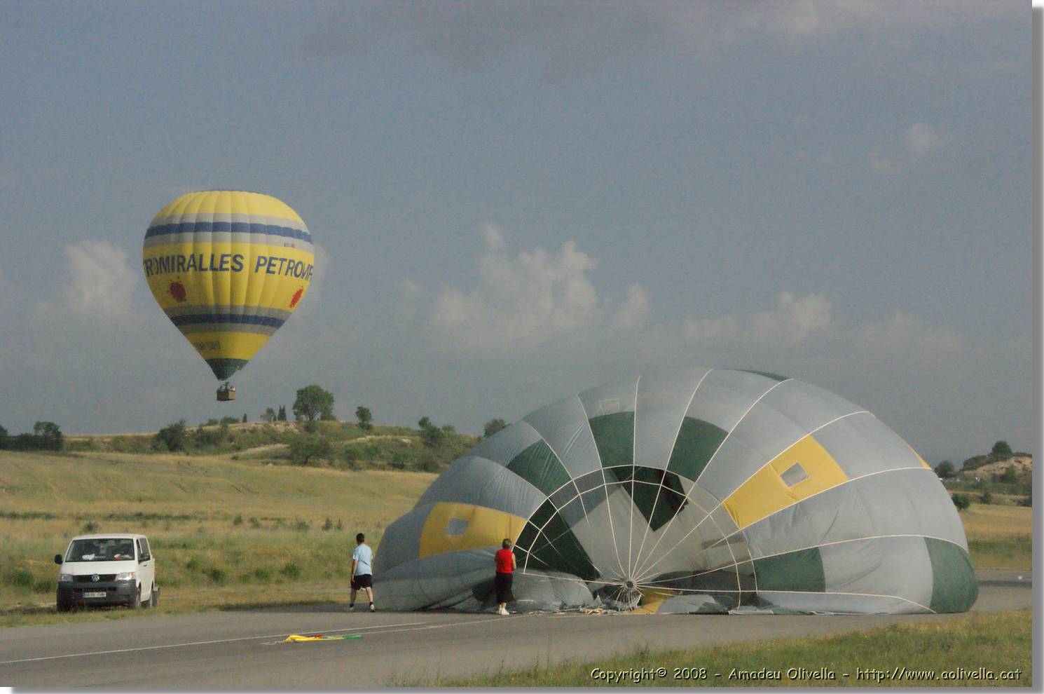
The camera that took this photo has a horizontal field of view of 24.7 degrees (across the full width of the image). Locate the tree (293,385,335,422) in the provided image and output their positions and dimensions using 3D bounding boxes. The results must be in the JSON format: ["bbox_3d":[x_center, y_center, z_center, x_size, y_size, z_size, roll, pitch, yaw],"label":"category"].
[{"bbox_3d":[-39.373,10.681,450.000,7.910,6.990,7.520,0,-4,0],"label":"tree"}]

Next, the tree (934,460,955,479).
[{"bbox_3d":[99.327,28.749,560.000,4.830,4.440,4.590,0,-4,0],"label":"tree"}]

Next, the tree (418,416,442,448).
[{"bbox_3d":[-16.179,15.041,420.000,4.200,5.650,3.990,0,-4,0],"label":"tree"}]

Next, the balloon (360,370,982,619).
[{"bbox_3d":[3.770,3.329,57.000,13.800,5.600,11.500,0,-4,5],"label":"balloon"}]

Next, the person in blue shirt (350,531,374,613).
[{"bbox_3d":[-3.554,4.997,52.800,0.520,1.750,0.650,2,-5,-30],"label":"person in blue shirt"}]

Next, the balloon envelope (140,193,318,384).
[{"bbox_3d":[-29.360,-6.052,238.000,17.100,18.900,17.100,0,-4,0],"label":"balloon envelope"}]

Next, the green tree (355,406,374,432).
[{"bbox_3d":[-29.828,13.476,450.000,3.410,4.810,3.240,0,-4,0],"label":"green tree"}]

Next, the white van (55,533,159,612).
[{"bbox_3d":[-10.190,5.525,58.600,1.950,1.950,4.900,0,-4,-4],"label":"white van"}]

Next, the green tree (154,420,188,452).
[{"bbox_3d":[-57.526,14.572,390.000,5.510,5.380,5.240,0,-4,0],"label":"green tree"}]

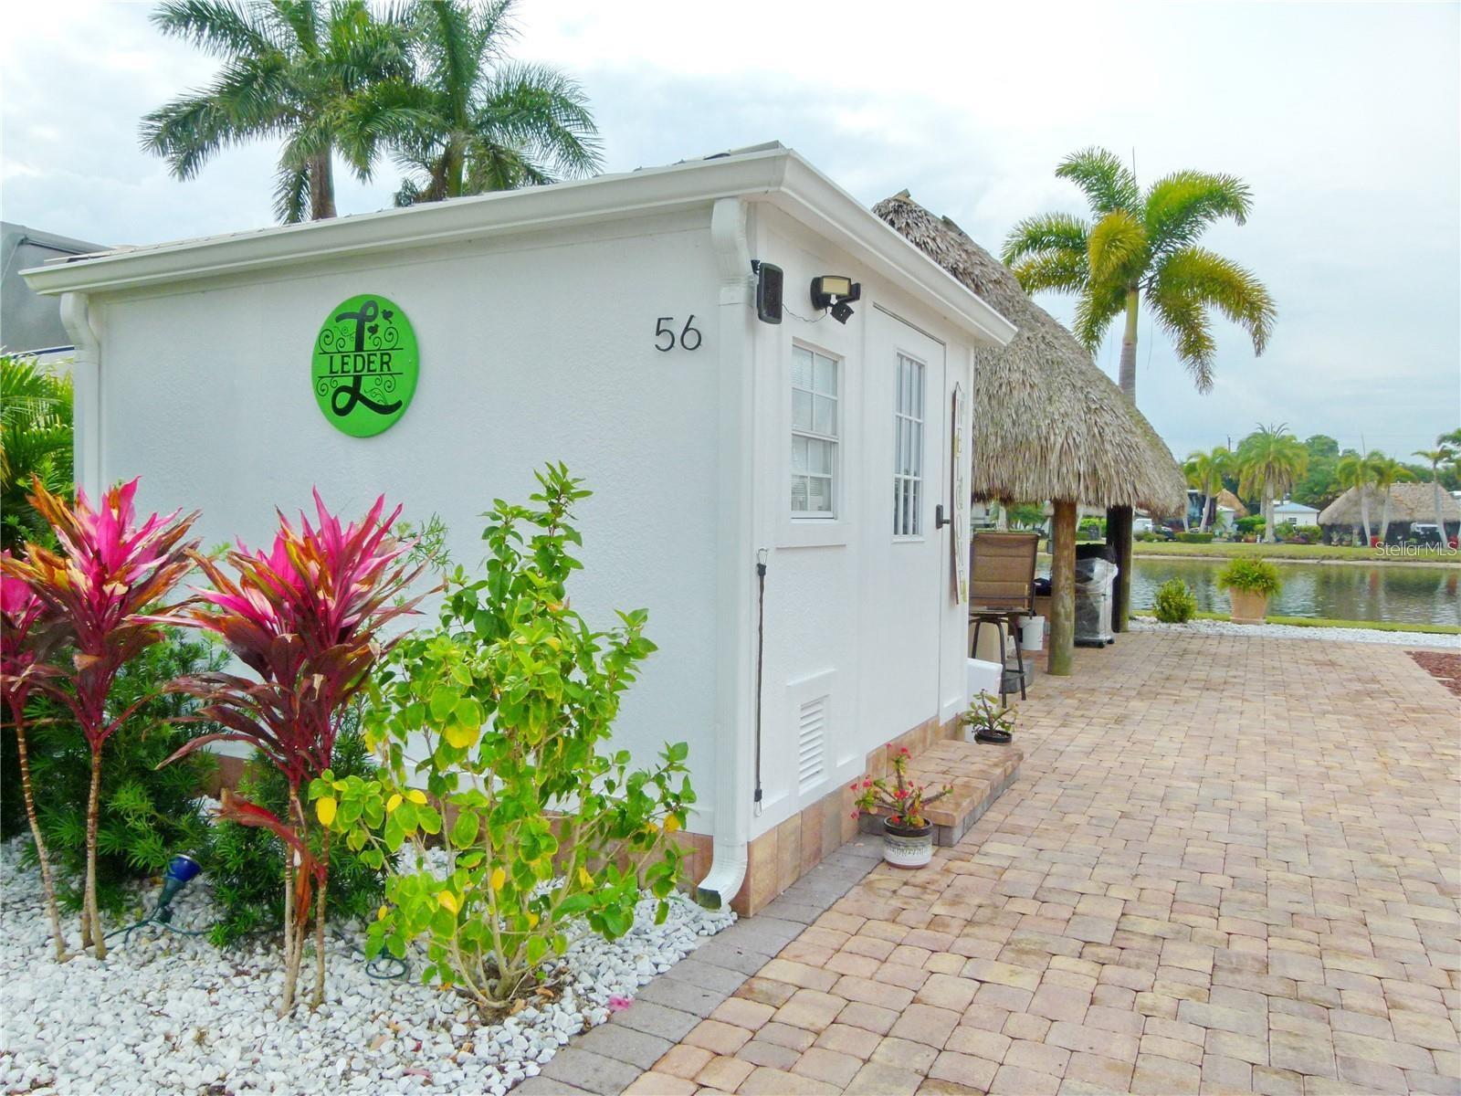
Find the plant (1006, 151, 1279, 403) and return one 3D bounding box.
[{"bbox_3d":[5.823,-2.311,15.100,3.700,6.500,3.500,1,2,22],"label":"plant"}]

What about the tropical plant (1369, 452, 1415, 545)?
[{"bbox_3d":[47.017,-3.448,75.000,3.300,6.600,3.200,1,2,31],"label":"tropical plant"}]

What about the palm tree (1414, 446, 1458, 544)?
[{"bbox_3d":[48.764,-3.593,73.000,3.200,7.000,3.100,1,2,31],"label":"palm tree"}]

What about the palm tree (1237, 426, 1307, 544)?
[{"bbox_3d":[39.996,-4.683,78.000,5.100,8.700,5.100,1,2,27],"label":"palm tree"}]

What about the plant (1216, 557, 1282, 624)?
[{"bbox_3d":[7.277,0.600,14.800,0.920,0.920,0.900,1,2,27],"label":"plant"}]

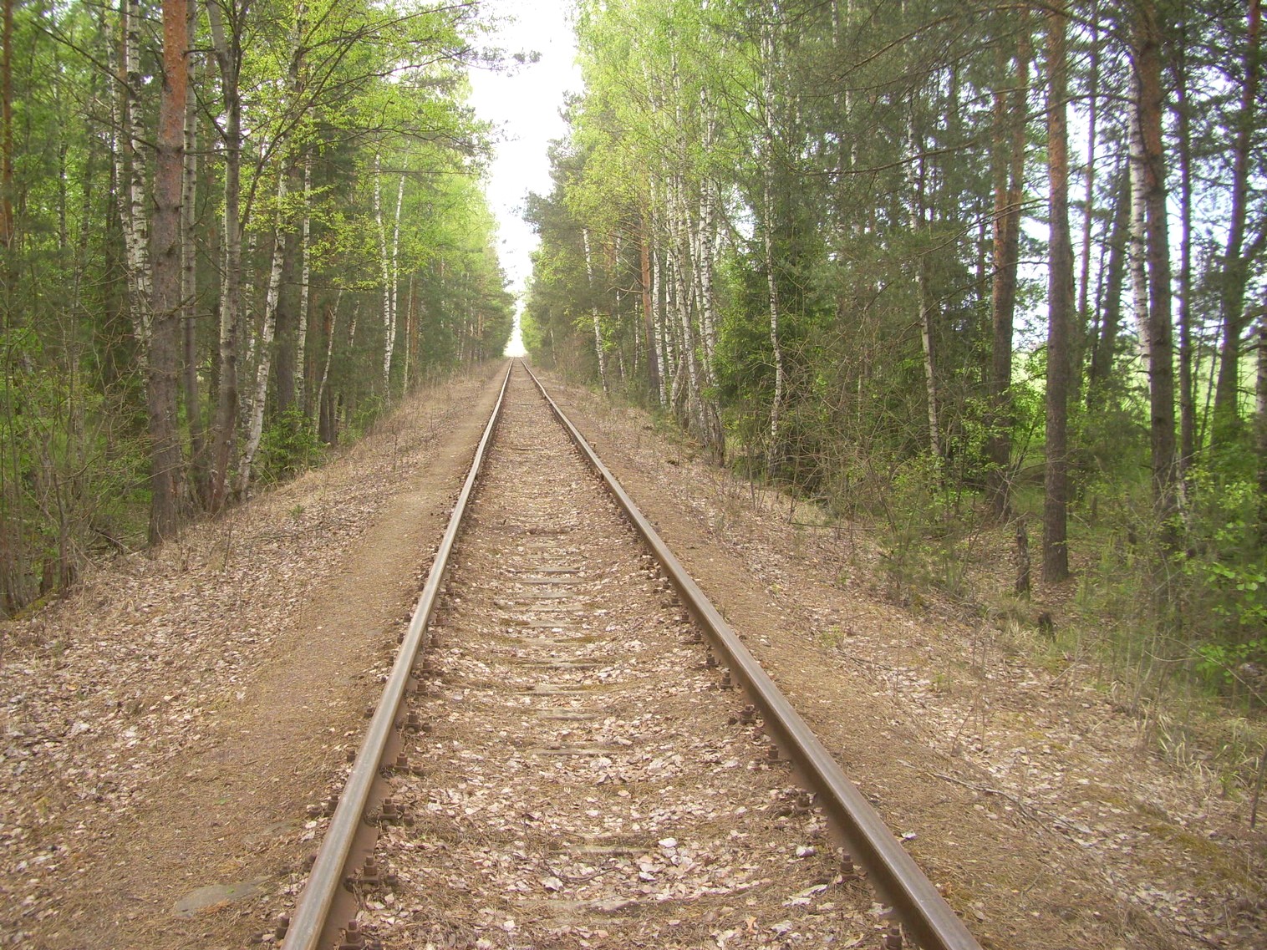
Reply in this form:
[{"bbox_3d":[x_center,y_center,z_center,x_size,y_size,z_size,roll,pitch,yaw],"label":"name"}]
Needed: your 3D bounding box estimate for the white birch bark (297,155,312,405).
[{"bbox_3d":[-7.723,-4.534,29.199,0.190,5.980,0.180,3,6,0],"label":"white birch bark"}]

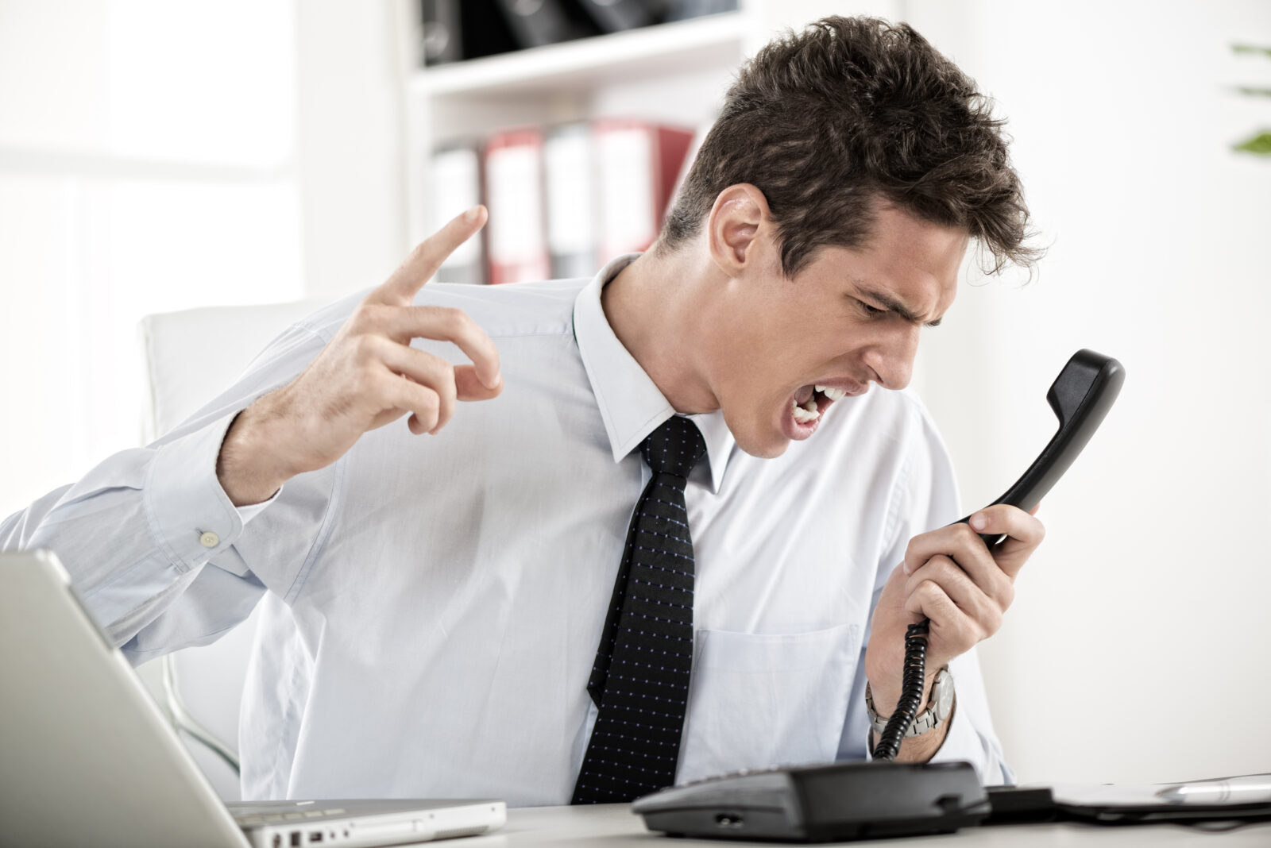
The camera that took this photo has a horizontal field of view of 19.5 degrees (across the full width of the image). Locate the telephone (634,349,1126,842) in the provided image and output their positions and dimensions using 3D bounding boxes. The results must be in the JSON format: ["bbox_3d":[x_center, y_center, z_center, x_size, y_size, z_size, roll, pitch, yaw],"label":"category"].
[{"bbox_3d":[0.163,0.106,2.470,0.300,0.310,0.200,1,-2,-38],"label":"telephone"}]

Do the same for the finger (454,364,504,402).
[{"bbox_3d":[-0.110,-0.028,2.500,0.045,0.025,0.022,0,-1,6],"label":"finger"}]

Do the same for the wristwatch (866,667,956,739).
[{"bbox_3d":[0.190,0.187,2.560,0.063,0.067,0.042,0,-46,16],"label":"wristwatch"}]

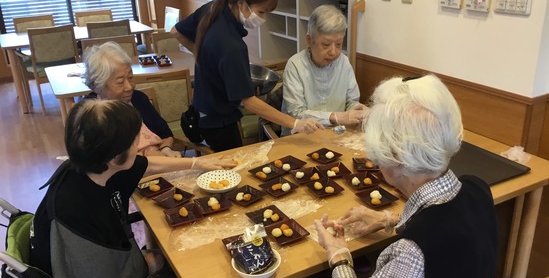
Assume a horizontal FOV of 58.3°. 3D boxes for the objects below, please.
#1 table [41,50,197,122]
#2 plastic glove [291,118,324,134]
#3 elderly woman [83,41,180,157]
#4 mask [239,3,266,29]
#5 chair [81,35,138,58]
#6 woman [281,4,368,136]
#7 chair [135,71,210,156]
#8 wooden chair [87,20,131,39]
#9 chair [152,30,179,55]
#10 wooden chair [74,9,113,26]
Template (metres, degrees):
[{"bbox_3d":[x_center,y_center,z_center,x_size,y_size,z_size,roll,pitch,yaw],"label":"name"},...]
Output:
[{"bbox_3d":[-0.939,-0.254,4.006,1.520,0.700,0.950,-13,24,-25],"label":"table"},{"bbox_3d":[0.155,-0.061,2.316,0.165,0.075,0.090,-7,22,-12],"label":"plastic glove"},{"bbox_3d":[-0.676,0.109,2.408,0.500,1.150,0.700,-21,28,-38],"label":"elderly woman"},{"bbox_3d":[-0.101,-0.543,2.200,0.085,0.115,0.140,31,31,12],"label":"mask"},{"bbox_3d":[-1.328,-0.433,4.287,0.520,0.865,0.550,-13,24,-25],"label":"chair"},{"bbox_3d":[0.279,-0.069,2.620,0.500,1.250,0.680,-13,24,-25],"label":"woman"},{"bbox_3d":[-0.650,0.068,2.956,0.500,0.820,0.560,-14,25,-27],"label":"chair"},{"bbox_3d":[-1.839,-0.910,5.573,0.520,0.870,0.550,-13,24,-25],"label":"wooden chair"},{"bbox_3d":[-0.769,-0.564,4.551,0.520,0.865,0.550,-18,26,-34],"label":"chair"},{"bbox_3d":[-2.137,-1.137,6.140,0.470,0.830,0.540,-13,24,-26],"label":"wooden chair"}]

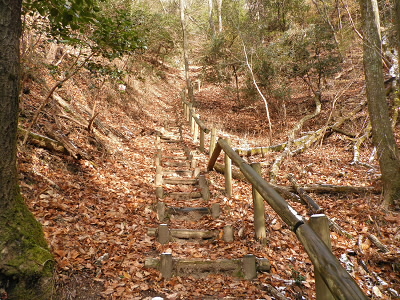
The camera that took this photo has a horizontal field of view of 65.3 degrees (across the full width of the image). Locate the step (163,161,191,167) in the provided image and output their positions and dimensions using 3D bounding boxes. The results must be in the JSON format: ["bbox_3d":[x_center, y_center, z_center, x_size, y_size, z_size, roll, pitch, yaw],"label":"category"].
[{"bbox_3d":[-0.493,0.294,6.550,0.620,0.110,0.120,0,-10,0],"label":"step"}]

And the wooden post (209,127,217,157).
[{"bbox_3d":[0.307,-0.193,7.800,0.120,0.790,0.120,7,-6,0],"label":"wooden post"}]

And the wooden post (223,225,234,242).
[{"bbox_3d":[0.351,1.028,3.820,0.115,0.200,0.115,-1,-6,0],"label":"wooden post"}]

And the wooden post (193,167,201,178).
[{"bbox_3d":[-0.059,0.480,6.600,0.110,0.240,0.110,11,-6,0],"label":"wooden post"}]

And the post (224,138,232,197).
[{"bbox_3d":[0.448,0.283,4.900,0.105,0.930,0.105,0,-10,0],"label":"post"}]

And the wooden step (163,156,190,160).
[{"bbox_3d":[-0.554,0.196,7.200,0.650,0.100,0.120,0,-10,0],"label":"wooden step"}]

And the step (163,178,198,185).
[{"bbox_3d":[-0.332,0.554,5.450,0.650,0.110,0.120,0,-10,0],"label":"step"}]

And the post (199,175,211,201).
[{"bbox_3d":[0.074,0.661,5.500,0.130,0.440,0.130,-8,-6,0],"label":"post"}]

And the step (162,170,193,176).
[{"bbox_3d":[-0.433,0.452,6.000,0.620,0.110,0.120,0,-10,0],"label":"step"}]

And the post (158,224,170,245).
[{"bbox_3d":[-0.433,1.016,3.750,0.120,0.225,0.120,-1,-6,0],"label":"post"}]

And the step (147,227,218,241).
[{"bbox_3d":[-0.211,1.036,3.870,0.900,0.125,0.125,-1,-6,0],"label":"step"}]

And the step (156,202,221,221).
[{"bbox_3d":[-0.148,0.828,4.200,0.840,0.200,0.150,0,-10,0],"label":"step"}]

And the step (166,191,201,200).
[{"bbox_3d":[-0.243,0.719,4.900,0.630,0.120,0.130,0,-10,0],"label":"step"}]

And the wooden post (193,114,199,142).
[{"bbox_3d":[-0.132,-0.677,9.600,0.110,0.820,0.110,0,-10,0],"label":"wooden post"}]

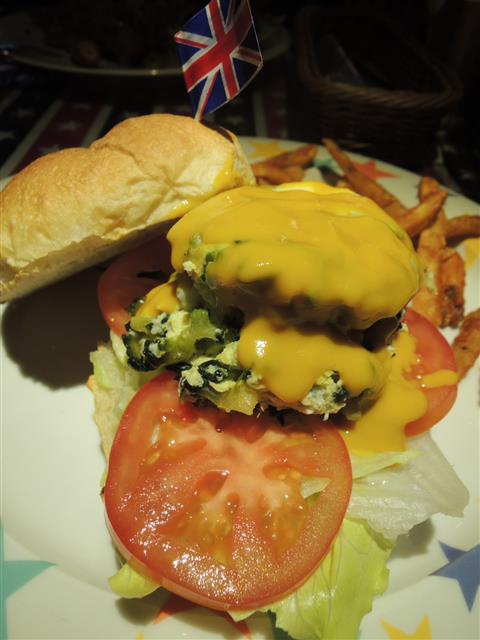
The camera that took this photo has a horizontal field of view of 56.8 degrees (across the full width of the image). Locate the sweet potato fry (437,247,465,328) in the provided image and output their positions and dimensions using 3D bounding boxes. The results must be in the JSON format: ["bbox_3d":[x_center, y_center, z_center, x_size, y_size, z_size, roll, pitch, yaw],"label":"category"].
[{"bbox_3d":[0.099,-0.016,0.208,0.011,0.011,0.045,13,49,9],"label":"sweet potato fry"}]

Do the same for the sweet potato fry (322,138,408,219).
[{"bbox_3d":[0.074,-0.082,0.261,0.011,0.010,0.068,-26,65,-27],"label":"sweet potato fry"}]

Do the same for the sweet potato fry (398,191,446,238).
[{"bbox_3d":[0.091,-0.050,0.228,0.041,0.009,0.009,-42,59,-14],"label":"sweet potato fry"}]

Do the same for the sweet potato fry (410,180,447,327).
[{"bbox_3d":[0.096,-0.040,0.225,0.012,0.011,0.100,13,52,8],"label":"sweet potato fry"}]

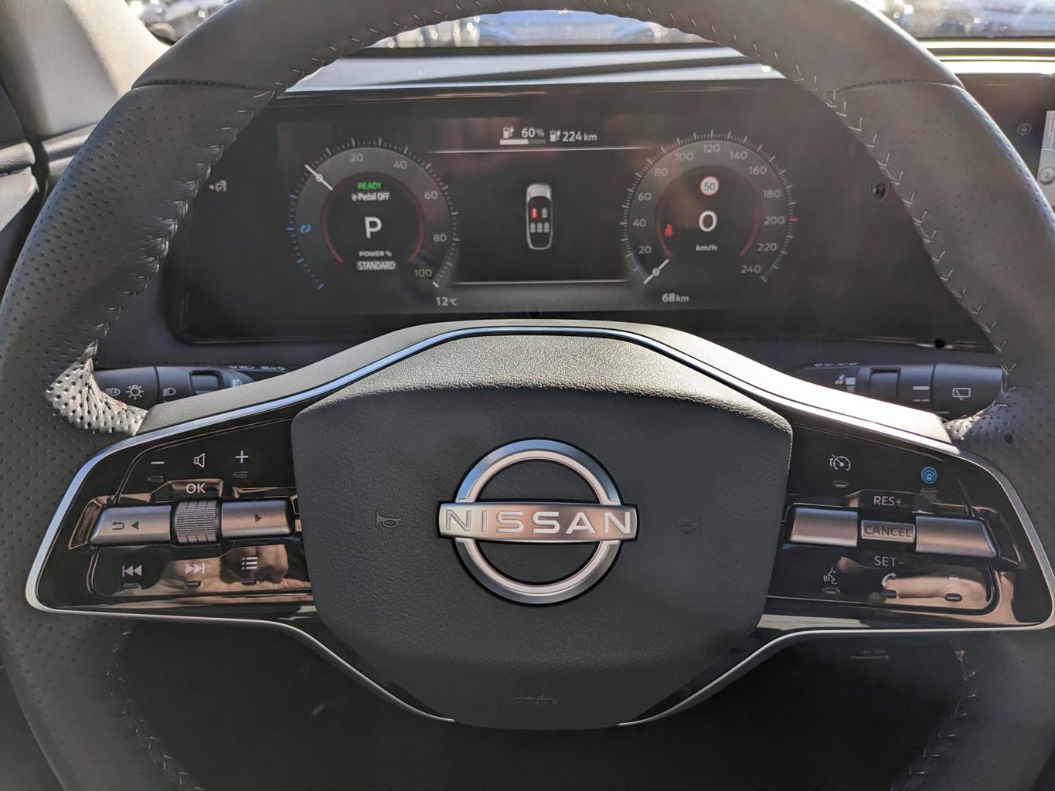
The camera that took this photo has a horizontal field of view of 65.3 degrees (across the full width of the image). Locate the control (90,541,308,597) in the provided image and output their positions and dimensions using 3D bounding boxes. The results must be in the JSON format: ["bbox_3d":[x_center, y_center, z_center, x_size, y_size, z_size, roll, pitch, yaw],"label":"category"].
[{"bbox_3d":[-0.113,0.060,0.287,0.072,0.017,0.010,-1,-6,-7],"label":"control"}]

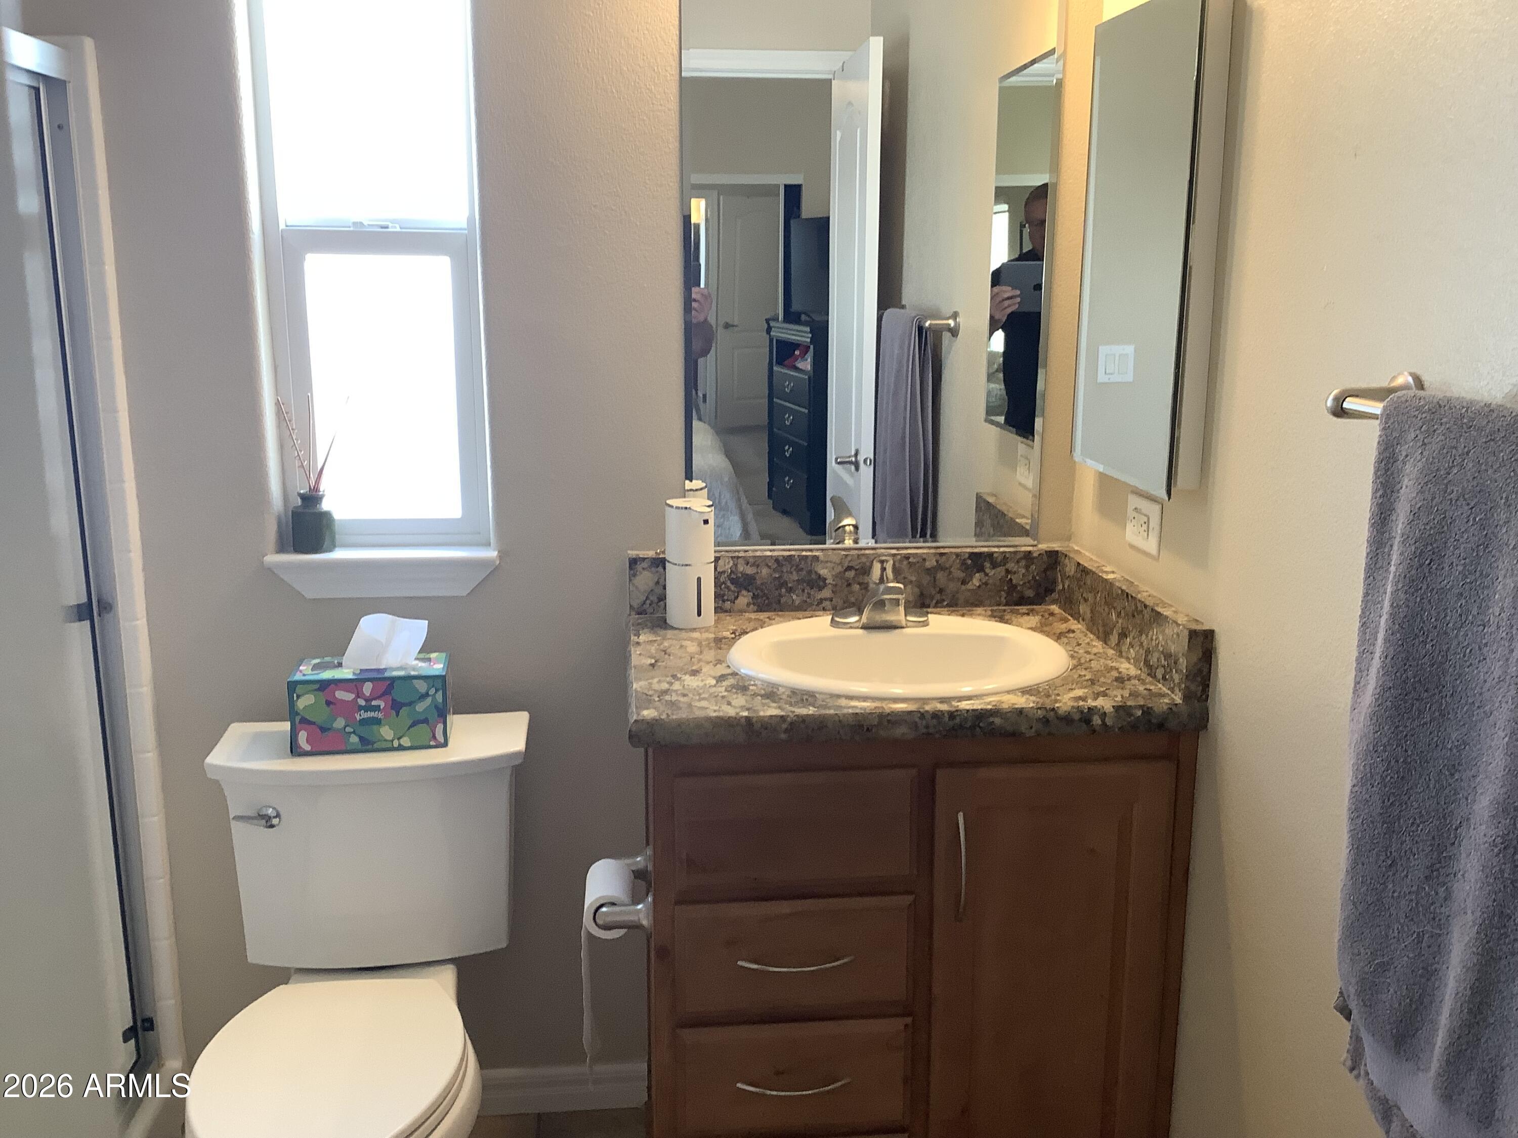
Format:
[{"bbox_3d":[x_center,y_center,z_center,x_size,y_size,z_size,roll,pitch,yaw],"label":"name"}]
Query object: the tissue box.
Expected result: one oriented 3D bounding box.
[{"bbox_3d":[-0.582,0.202,2.057,0.223,0.113,0.125,-2,12,-9],"label":"tissue box"}]

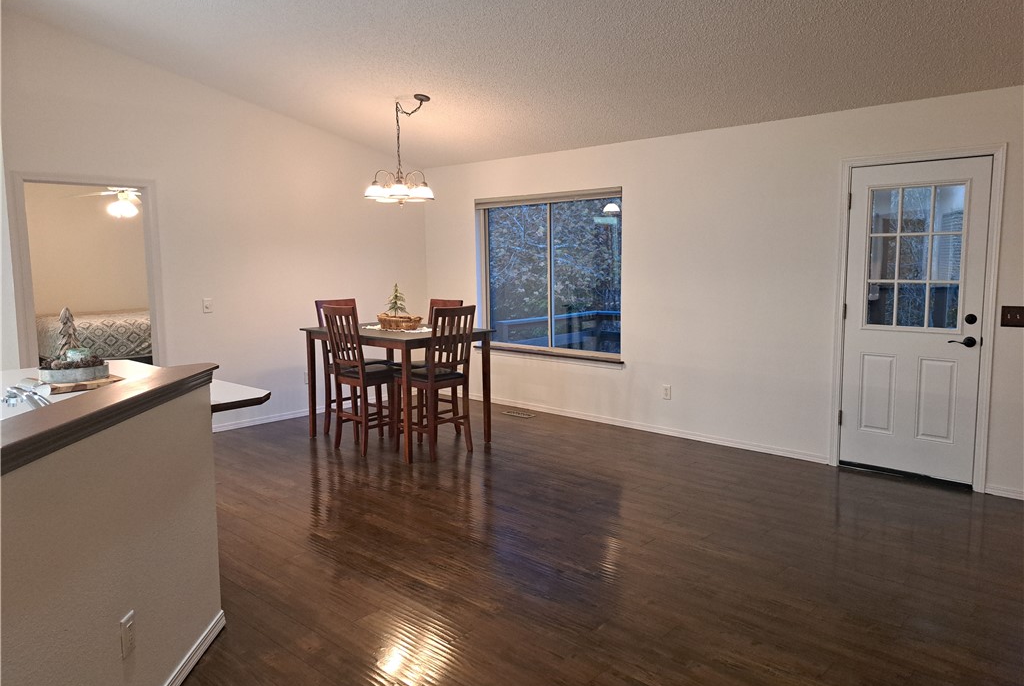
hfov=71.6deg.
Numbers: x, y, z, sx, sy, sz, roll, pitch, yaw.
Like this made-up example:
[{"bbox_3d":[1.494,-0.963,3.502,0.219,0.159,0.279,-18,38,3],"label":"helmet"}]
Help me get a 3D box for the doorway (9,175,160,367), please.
[{"bbox_3d":[-3.241,-0.199,5.498,0.130,2.120,0.970,5,8,43],"label":"doorway"}]

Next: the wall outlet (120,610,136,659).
[{"bbox_3d":[-1.131,0.865,2.102,0.010,0.115,0.072,-1,6,-2],"label":"wall outlet"}]

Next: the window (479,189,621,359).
[{"bbox_3d":[0.314,-0.651,6.752,1.790,1.510,0.110,5,8,43],"label":"window"}]

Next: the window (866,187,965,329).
[{"bbox_3d":[2.603,-0.549,4.602,0.575,0.940,0.050,5,8,43],"label":"window"}]

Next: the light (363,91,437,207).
[{"bbox_3d":[-0.903,-1.544,5.752,0.590,0.870,0.580,-1,6,0],"label":"light"}]

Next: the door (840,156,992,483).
[{"bbox_3d":[2.605,-0.152,4.639,0.810,2.020,0.060,5,8,43],"label":"door"}]

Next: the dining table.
[{"bbox_3d":[-0.948,0.349,5.899,1.375,0.905,0.945,5,8,43],"label":"dining table"}]

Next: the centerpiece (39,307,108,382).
[{"bbox_3d":[-1.901,0.006,3.066,0.250,0.310,0.200,-4,7,-32],"label":"centerpiece"}]

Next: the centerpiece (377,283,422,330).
[{"bbox_3d":[-0.961,-0.309,6.035,0.470,0.380,0.280,5,8,43],"label":"centerpiece"}]

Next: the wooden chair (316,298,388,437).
[{"bbox_3d":[-1.319,0.216,6.075,0.570,1.135,0.430,5,8,43],"label":"wooden chair"}]

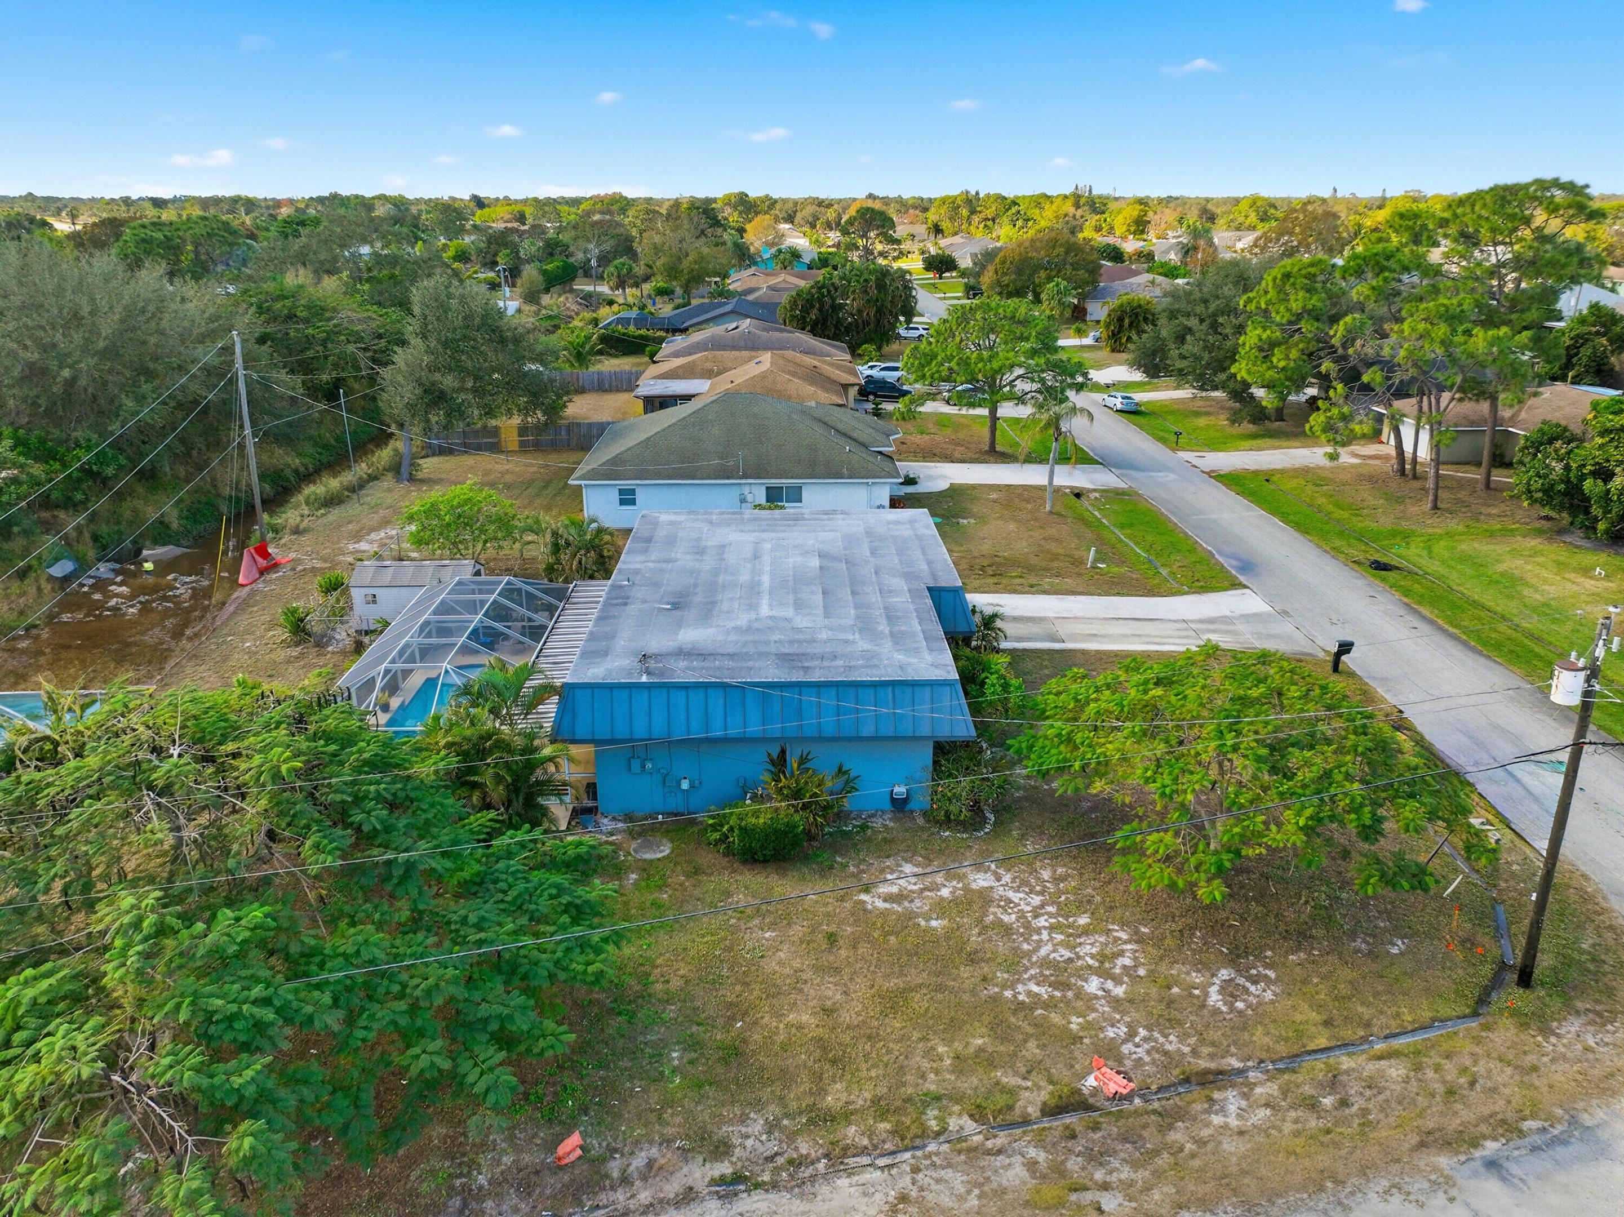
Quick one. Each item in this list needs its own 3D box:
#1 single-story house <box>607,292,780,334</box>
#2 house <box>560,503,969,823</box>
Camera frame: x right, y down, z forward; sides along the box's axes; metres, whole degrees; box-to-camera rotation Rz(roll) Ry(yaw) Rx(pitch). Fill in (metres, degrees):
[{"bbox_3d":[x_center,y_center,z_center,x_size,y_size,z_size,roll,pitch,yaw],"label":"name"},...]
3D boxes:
[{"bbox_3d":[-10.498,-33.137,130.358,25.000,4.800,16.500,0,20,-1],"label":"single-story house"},{"bbox_3d":[-0.858,0.962,38.221,12.340,4.260,17.780,0,20,-1],"label":"house"}]

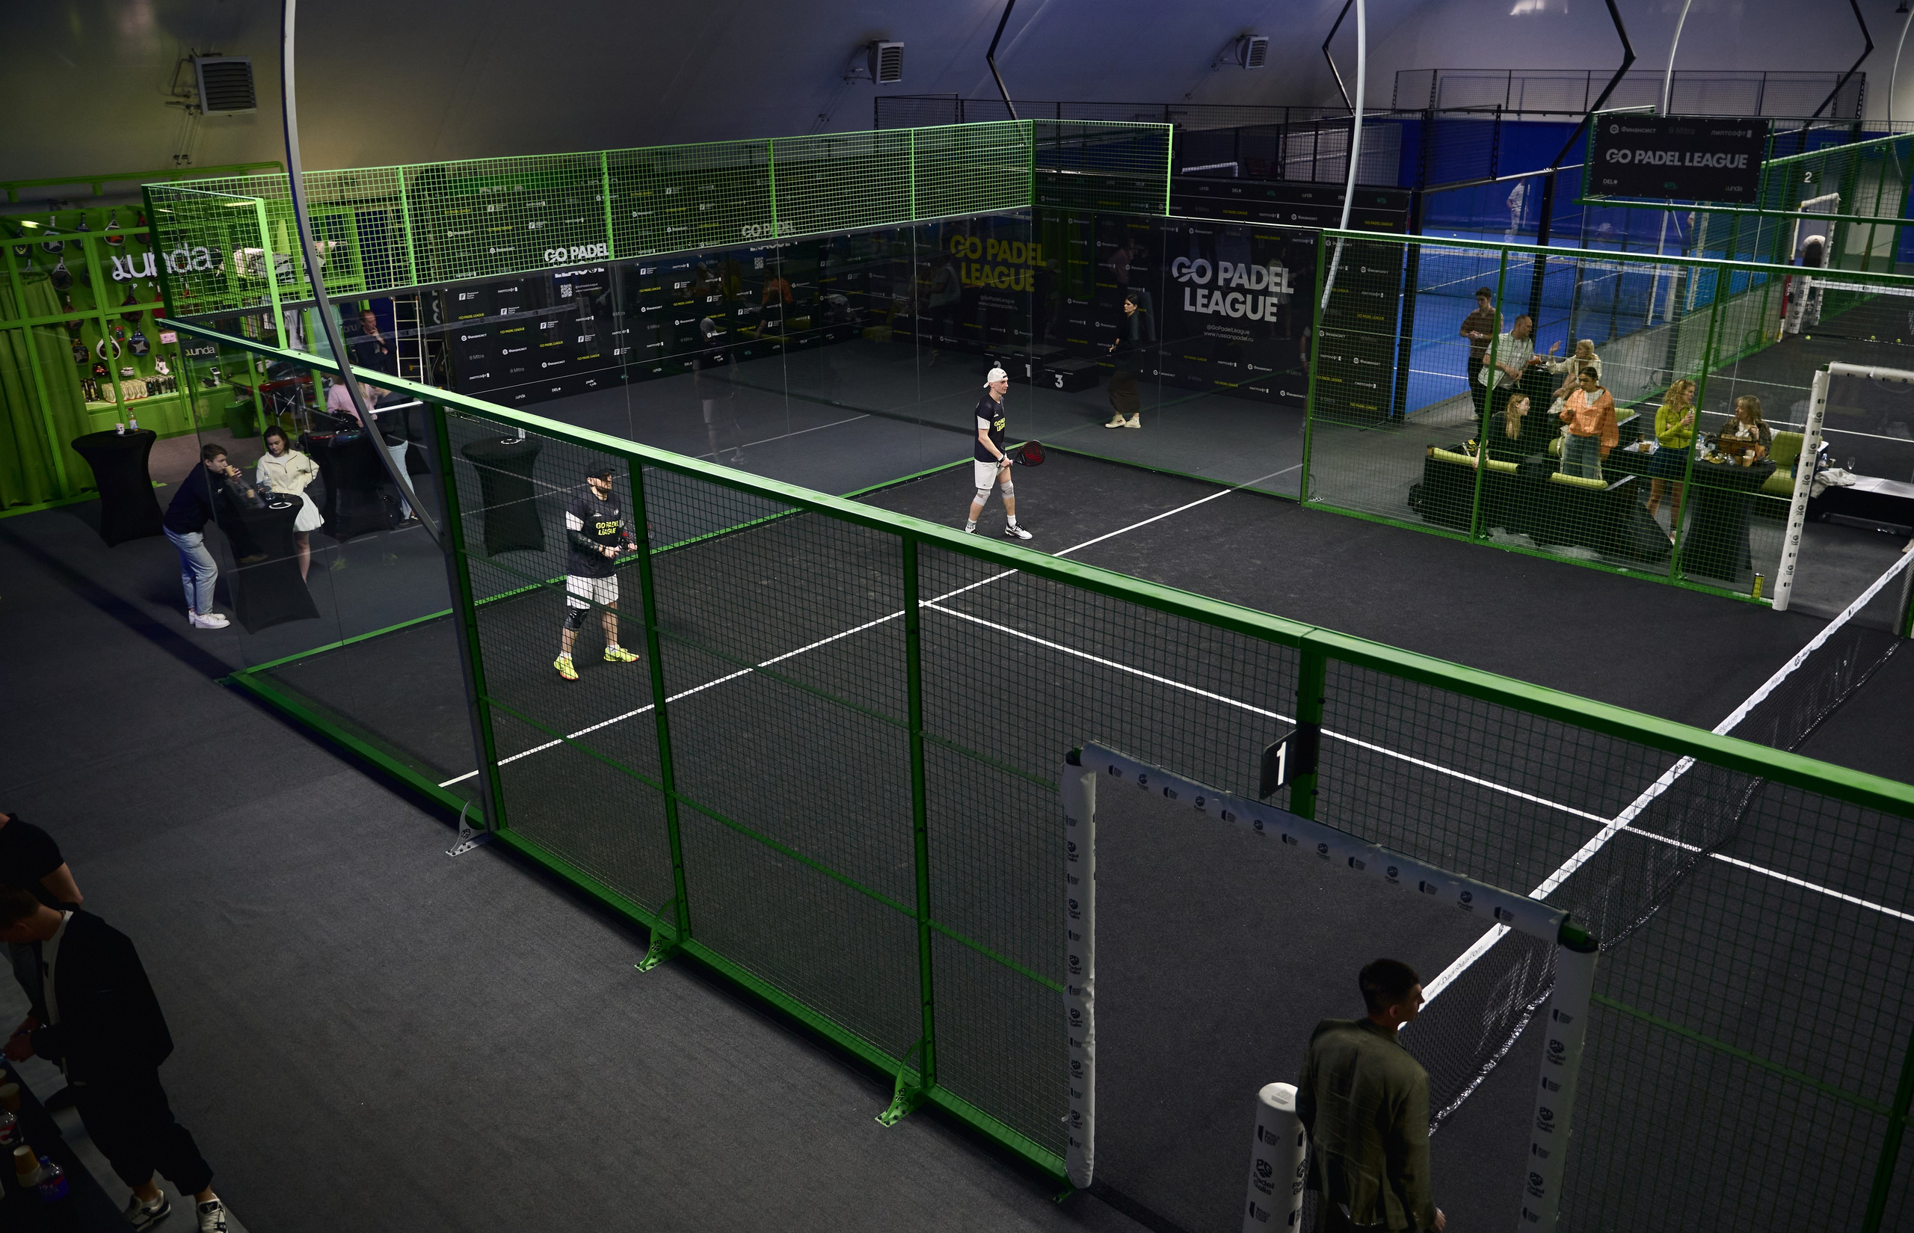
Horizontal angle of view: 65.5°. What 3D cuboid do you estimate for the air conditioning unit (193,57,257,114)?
[{"bbox_3d":[-9.690,-6.995,19.596,0.360,0.710,0.690,26,33,37],"label":"air conditioning unit"}]

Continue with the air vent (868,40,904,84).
[{"bbox_3d":[-1.331,-10.256,27.590,0.360,0.710,0.690,26,33,37],"label":"air vent"}]

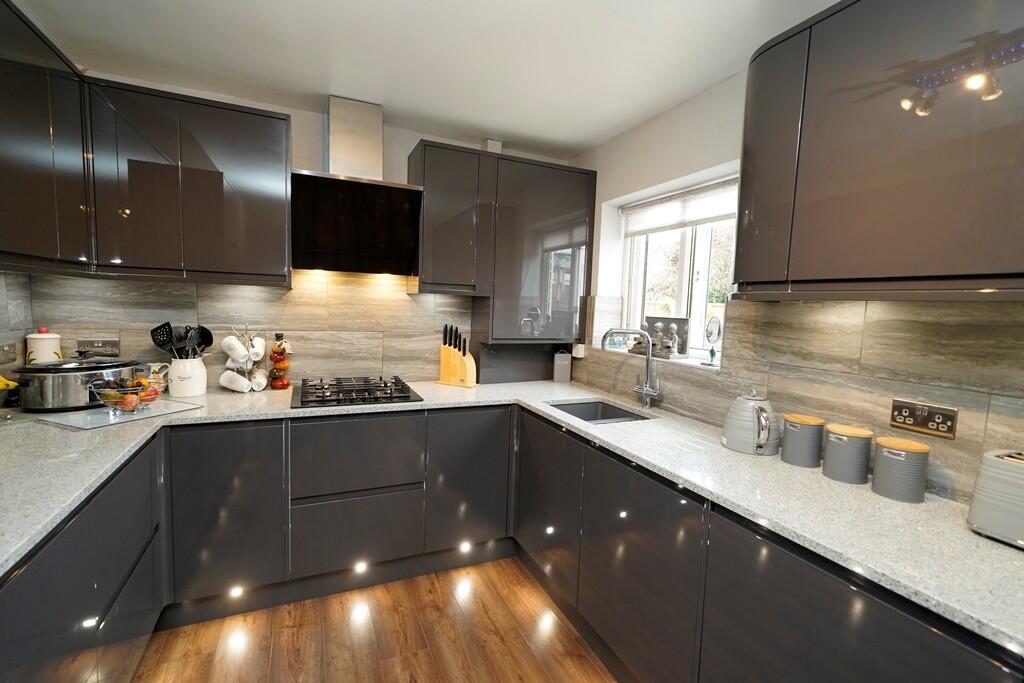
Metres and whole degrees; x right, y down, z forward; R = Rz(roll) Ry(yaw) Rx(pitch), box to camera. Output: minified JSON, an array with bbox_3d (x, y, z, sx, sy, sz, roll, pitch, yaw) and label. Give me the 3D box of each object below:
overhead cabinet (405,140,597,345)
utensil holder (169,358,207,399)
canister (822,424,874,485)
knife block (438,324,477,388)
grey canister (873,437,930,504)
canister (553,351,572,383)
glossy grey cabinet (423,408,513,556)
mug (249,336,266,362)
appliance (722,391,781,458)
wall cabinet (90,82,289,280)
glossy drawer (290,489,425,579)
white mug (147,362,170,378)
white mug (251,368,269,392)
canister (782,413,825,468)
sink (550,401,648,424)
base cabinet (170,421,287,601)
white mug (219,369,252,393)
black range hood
[{"bbox_3d":[-0.057,-0.524,2.580,1.067,1.047,0.340,0,5,-24],"label":"overhead cabinet"},{"bbox_3d":[-1.583,0.175,2.086,0.151,0.168,0.151,0,5,-24],"label":"utensil holder"},{"bbox_3d":[1.012,0.337,1.289,0.110,0.149,0.110,0,5,-24],"label":"canister"},{"bbox_3d":[-0.308,0.080,2.541,0.220,0.360,0.100,4,5,23],"label":"knife block"},{"bbox_3d":[1.065,0.349,1.171,0.108,0.146,0.108,0,5,-24],"label":"grey canister"},{"bbox_3d":[0.331,0.163,2.768,0.105,0.204,0.105,0,5,-24],"label":"canister"},{"bbox_3d":[-0.341,0.682,2.483,0.454,0.724,0.580,0,5,-24],"label":"glossy grey cabinet"},{"bbox_3d":[-1.295,0.041,2.171,0.105,0.085,0.115,45,9,-41],"label":"mug"},{"bbox_3d":[0.865,0.278,1.533,0.178,0.218,0.200,3,4,13],"label":"appliance"},{"bbox_3d":[-1.431,-0.675,2.018,0.698,0.762,0.330,0,5,-24],"label":"wall cabinet"},{"bbox_3d":[-0.803,0.855,2.220,0.585,0.351,0.500,0,5,-24],"label":"glossy drawer"},{"bbox_3d":[-1.697,0.179,2.051,0.086,0.143,0.085,0,5,-24],"label":"white mug"},{"bbox_3d":[-1.294,0.200,2.186,0.105,0.085,0.115,45,9,-41],"label":"white mug"},{"bbox_3d":[0.961,0.326,1.411,0.111,0.149,0.111,0,5,-24],"label":"canister"},{"bbox_3d":[0.399,0.431,2.006,0.311,0.180,0.367,0,5,-26],"label":"sink"},{"bbox_3d":[-1.271,0.668,2.030,0.407,0.721,0.560,0,5,-24],"label":"base cabinet"},{"bbox_3d":[-1.357,0.195,2.102,0.108,0.105,0.082,22,-10,3],"label":"white mug"},{"bbox_3d":[-0.832,-0.585,2.291,0.604,0.460,0.360,0,5,-24],"label":"black range hood"}]

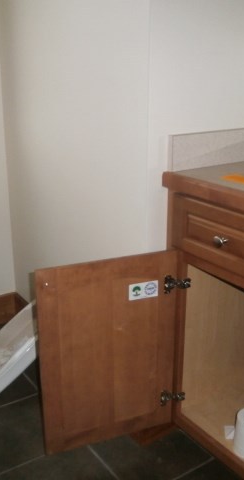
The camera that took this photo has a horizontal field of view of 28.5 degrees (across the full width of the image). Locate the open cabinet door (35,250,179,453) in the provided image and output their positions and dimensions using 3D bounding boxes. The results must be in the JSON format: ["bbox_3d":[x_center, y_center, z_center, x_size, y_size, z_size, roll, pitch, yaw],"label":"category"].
[{"bbox_3d":[-0.037,0.332,1.393,0.398,0.592,0.020,-7,20,-19],"label":"open cabinet door"}]

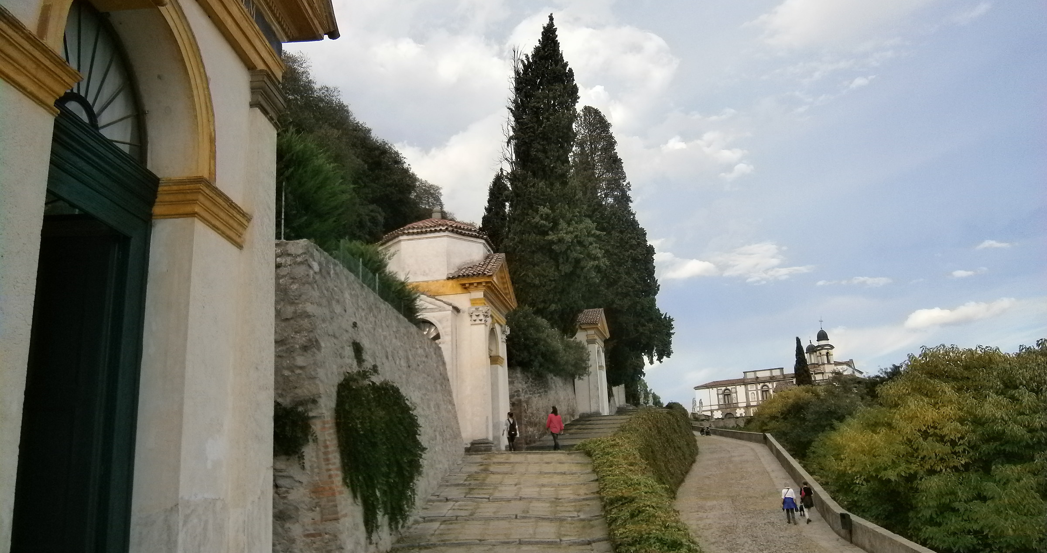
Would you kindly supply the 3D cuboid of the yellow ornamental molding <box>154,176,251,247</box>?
[{"bbox_3d":[-2.360,-0.437,5.827,0.380,0.285,0.900,-4,-15,2],"label":"yellow ornamental molding"}]

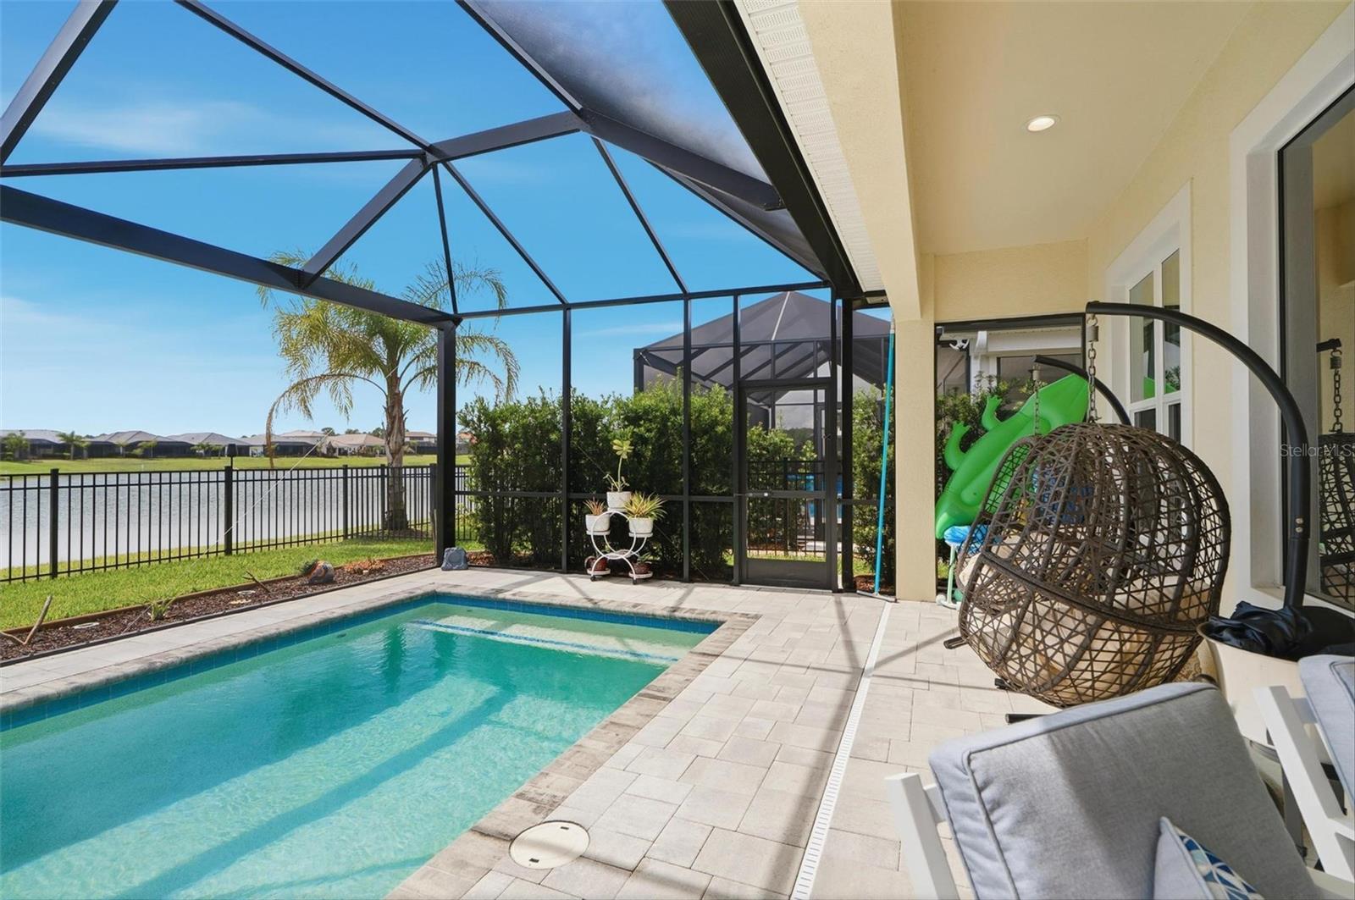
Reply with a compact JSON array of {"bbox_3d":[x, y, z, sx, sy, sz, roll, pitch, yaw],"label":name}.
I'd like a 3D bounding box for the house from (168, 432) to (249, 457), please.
[{"bbox_3d":[-104.474,-1.179,134.000,14.000,5.600,13.500,0,-1,23],"label":"house"}]

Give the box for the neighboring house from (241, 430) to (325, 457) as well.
[{"bbox_3d":[-96.370,-1.294,147.000,14.000,5.600,14.500,0,-1,23],"label":"neighboring house"}]

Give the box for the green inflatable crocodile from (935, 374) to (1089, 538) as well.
[{"bbox_3d":[2.906,0.060,5.250,0.950,1.720,0.400,40,16,15],"label":"green inflatable crocodile"}]

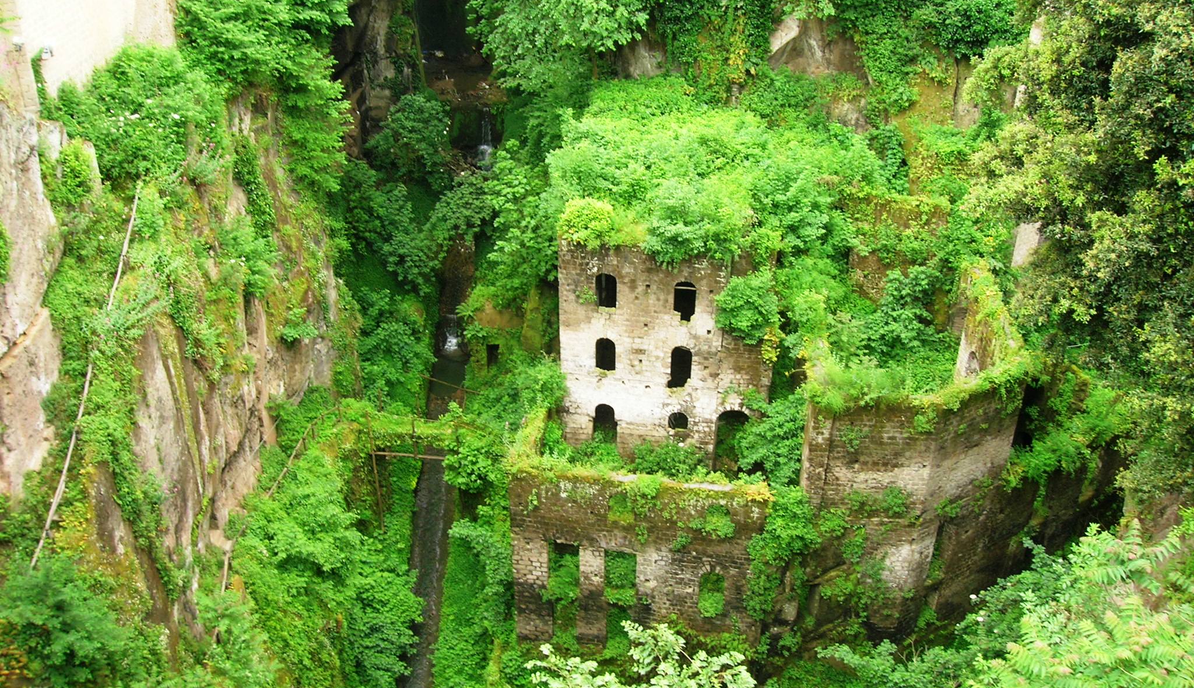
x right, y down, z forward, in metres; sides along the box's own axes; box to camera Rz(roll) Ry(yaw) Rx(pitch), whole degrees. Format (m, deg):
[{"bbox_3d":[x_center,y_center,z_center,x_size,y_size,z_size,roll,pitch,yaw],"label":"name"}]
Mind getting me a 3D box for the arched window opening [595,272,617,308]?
[{"bbox_3d":[0.427,-2.322,48.767,0.910,1.600,0.400,7,33,10],"label":"arched window opening"}]

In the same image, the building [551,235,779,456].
[{"bbox_3d":[3.502,-1.138,53.352,8.870,11.320,8.000,7,33,10],"label":"building"}]

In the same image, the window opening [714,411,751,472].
[{"bbox_3d":[5.970,4.160,51.560,1.580,3.340,0.500,7,33,10],"label":"window opening"}]

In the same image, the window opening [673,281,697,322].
[{"bbox_3d":[3.646,-1.838,48.264,0.940,1.850,0.400,7,33,10],"label":"window opening"}]

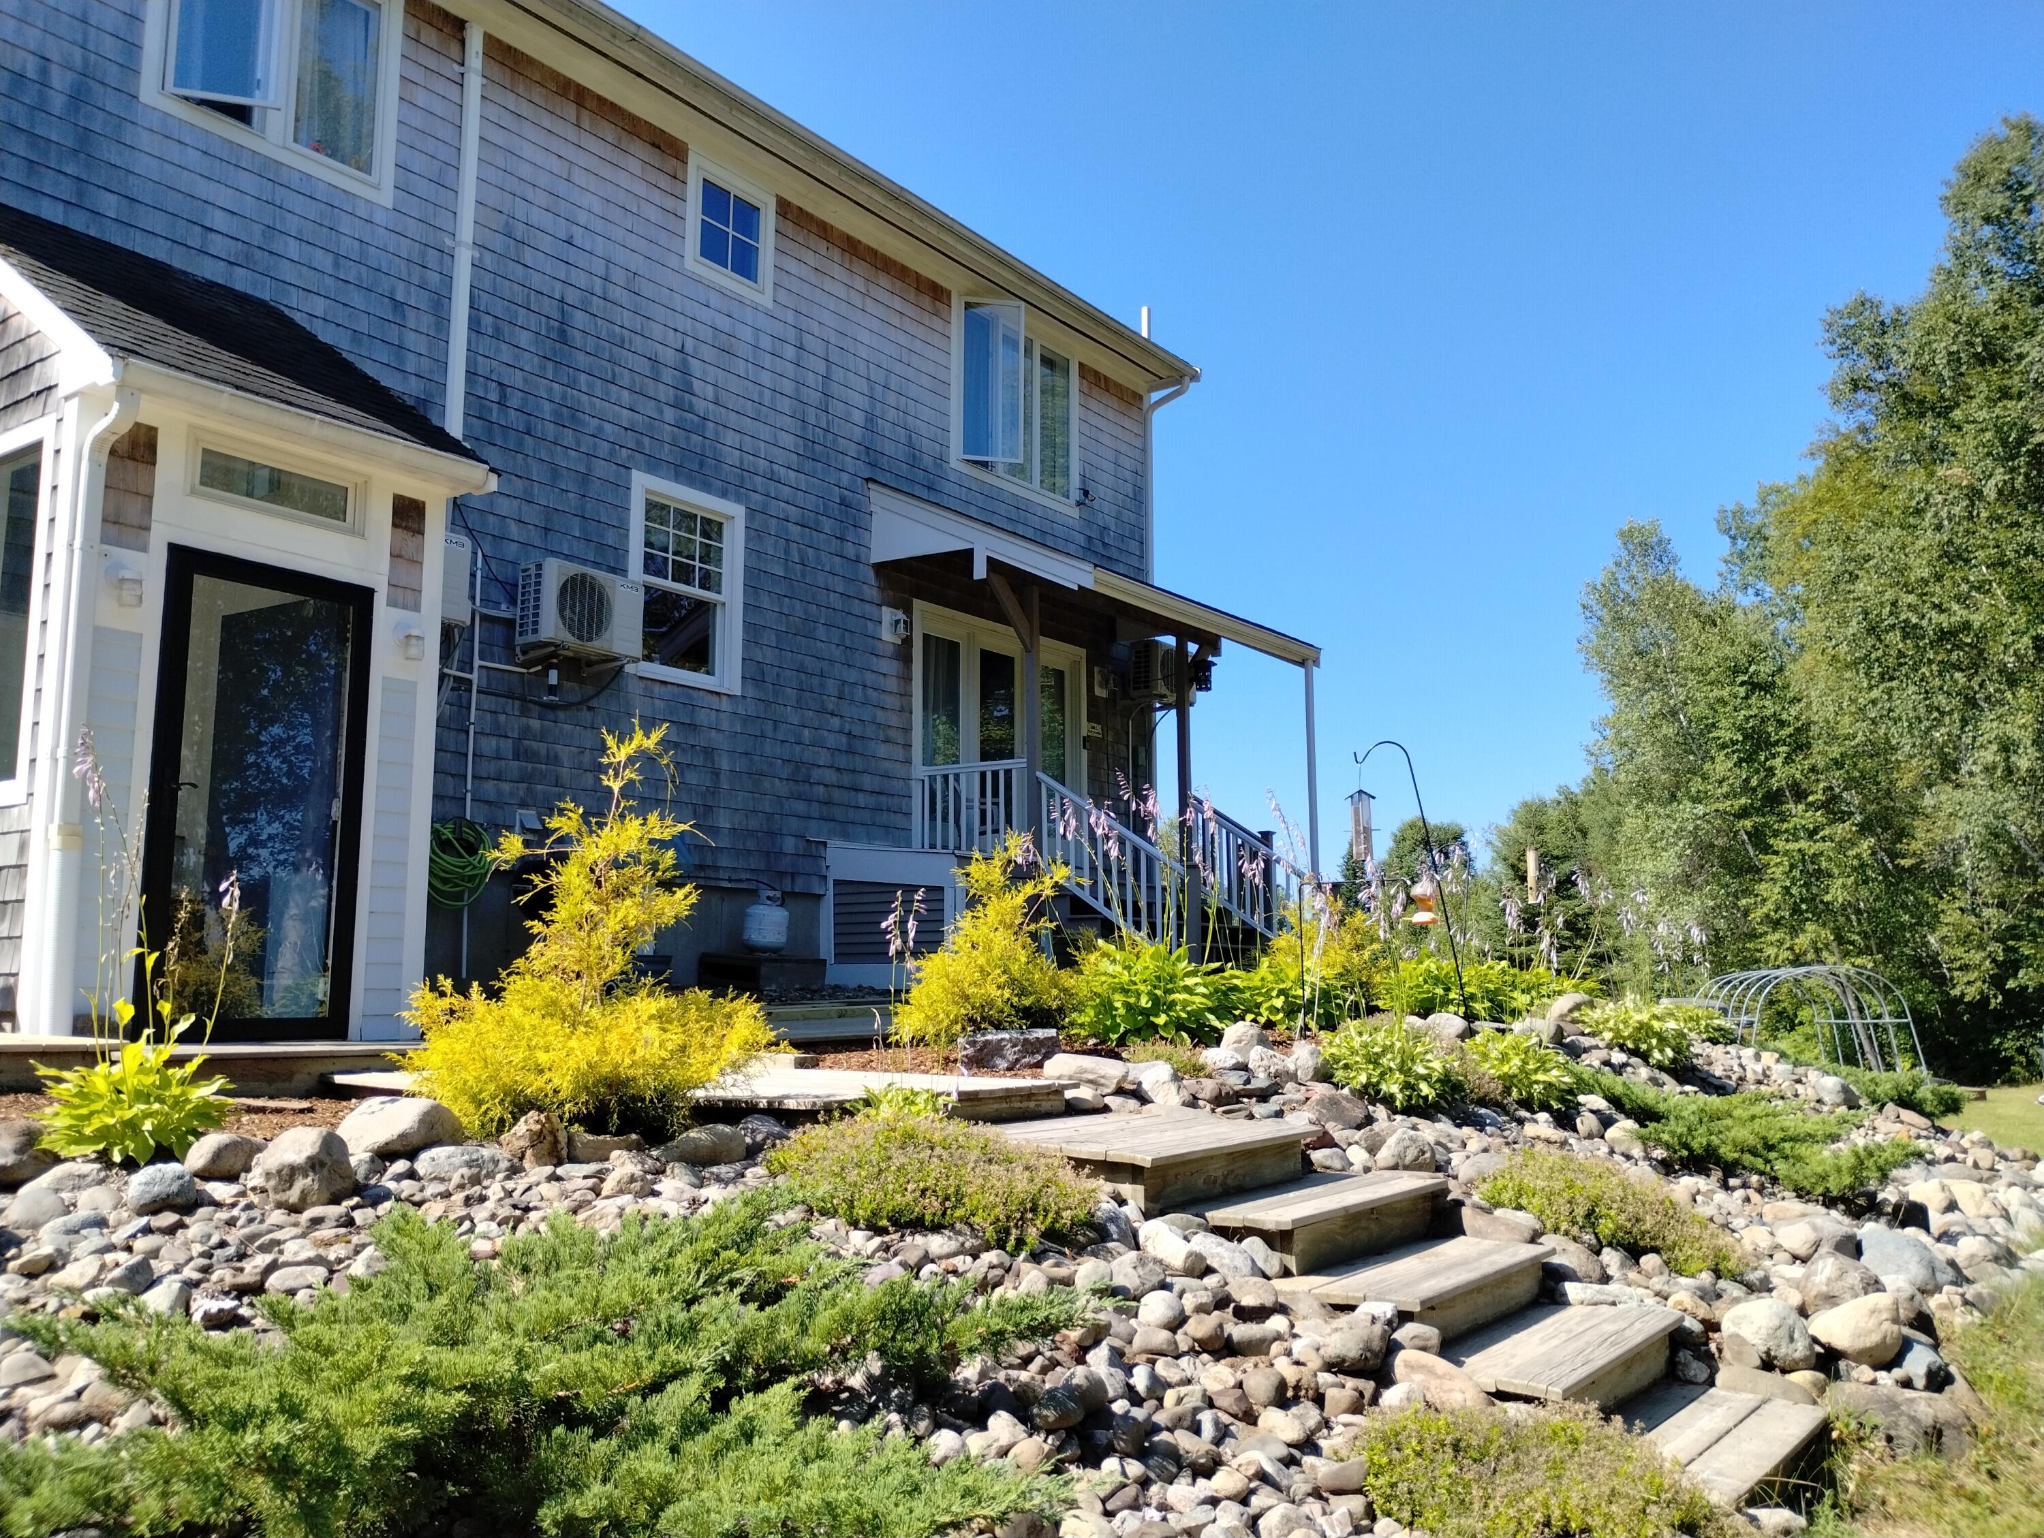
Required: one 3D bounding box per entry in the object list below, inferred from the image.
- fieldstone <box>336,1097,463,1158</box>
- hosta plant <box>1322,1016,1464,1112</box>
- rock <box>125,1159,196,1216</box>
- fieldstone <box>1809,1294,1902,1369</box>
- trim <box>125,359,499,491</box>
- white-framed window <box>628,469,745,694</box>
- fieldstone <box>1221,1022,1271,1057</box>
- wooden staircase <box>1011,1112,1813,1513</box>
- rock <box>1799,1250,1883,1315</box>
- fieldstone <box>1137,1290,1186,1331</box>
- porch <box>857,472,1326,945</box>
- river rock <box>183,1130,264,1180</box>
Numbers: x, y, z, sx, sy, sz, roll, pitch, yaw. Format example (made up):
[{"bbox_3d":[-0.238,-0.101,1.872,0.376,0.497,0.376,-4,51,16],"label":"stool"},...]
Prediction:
[{"bbox_3d":[-1.785,1.031,4.750,0.350,0.165,0.260,3,-9,-20],"label":"fieldstone"},{"bbox_3d":[1.323,1.053,5.900,0.500,0.330,0.480,-2,-8,12],"label":"hosta plant"},{"bbox_3d":[-2.097,1.019,4.030,0.170,0.125,0.140,4,-9,-27],"label":"rock"},{"bbox_3d":[2.419,1.626,4.800,0.265,0.185,0.230,-4,-9,26],"label":"fieldstone"},{"bbox_3d":[-3.108,-1.481,7.294,0.140,0.130,1.700,-7,-11,36],"label":"trim"},{"bbox_3d":[-2.338,-1.282,11.606,0.060,1.410,1.050,-7,-11,36],"label":"white-framed window"},{"bbox_3d":[0.972,1.188,7.200,0.215,0.165,0.180,-1,-8,8],"label":"fieldstone"},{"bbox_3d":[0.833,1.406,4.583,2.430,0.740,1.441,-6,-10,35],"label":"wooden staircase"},{"bbox_3d":[2.524,1.595,5.100,0.260,0.210,0.230,-4,-9,25],"label":"rock"},{"bbox_3d":[0.297,1.143,3.500,0.100,0.088,0.090,-1,-8,5],"label":"fieldstone"},{"bbox_3d":[0.913,-0.168,13.874,2.500,4.080,3.820,-6,-9,35],"label":"porch"},{"bbox_3d":[-2.098,1.016,4.350,0.205,0.120,0.170,4,-9,-25],"label":"river rock"}]

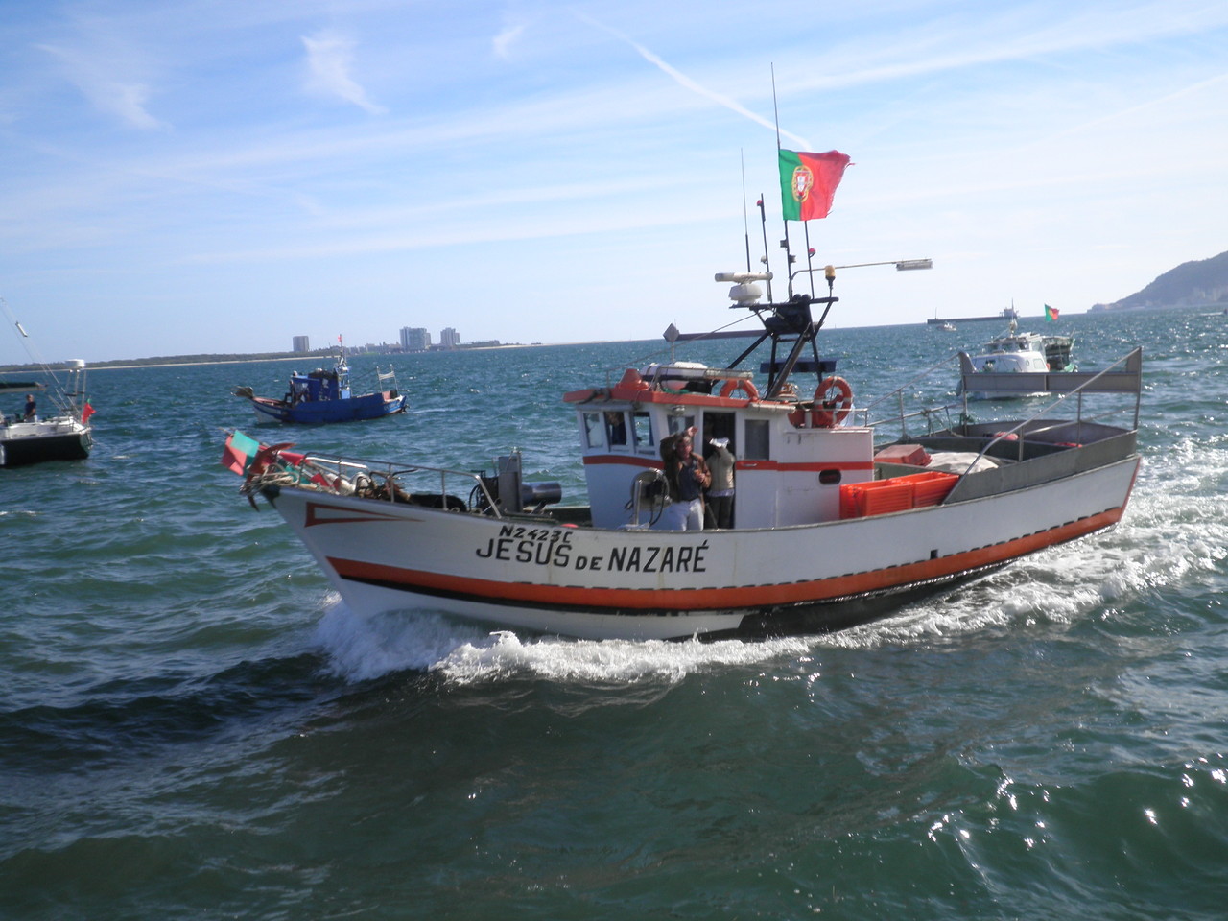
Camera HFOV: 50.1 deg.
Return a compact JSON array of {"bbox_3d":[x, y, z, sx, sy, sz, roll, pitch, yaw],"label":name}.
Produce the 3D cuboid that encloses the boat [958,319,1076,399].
[{"bbox_3d":[15.440,-3.892,50.000,2.600,2.950,7.000,1,7,40],"label":"boat"}]

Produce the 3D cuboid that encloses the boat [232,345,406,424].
[{"bbox_3d":[-14.113,-3.476,63.000,7.900,3.400,2.600,-3,5,7],"label":"boat"}]

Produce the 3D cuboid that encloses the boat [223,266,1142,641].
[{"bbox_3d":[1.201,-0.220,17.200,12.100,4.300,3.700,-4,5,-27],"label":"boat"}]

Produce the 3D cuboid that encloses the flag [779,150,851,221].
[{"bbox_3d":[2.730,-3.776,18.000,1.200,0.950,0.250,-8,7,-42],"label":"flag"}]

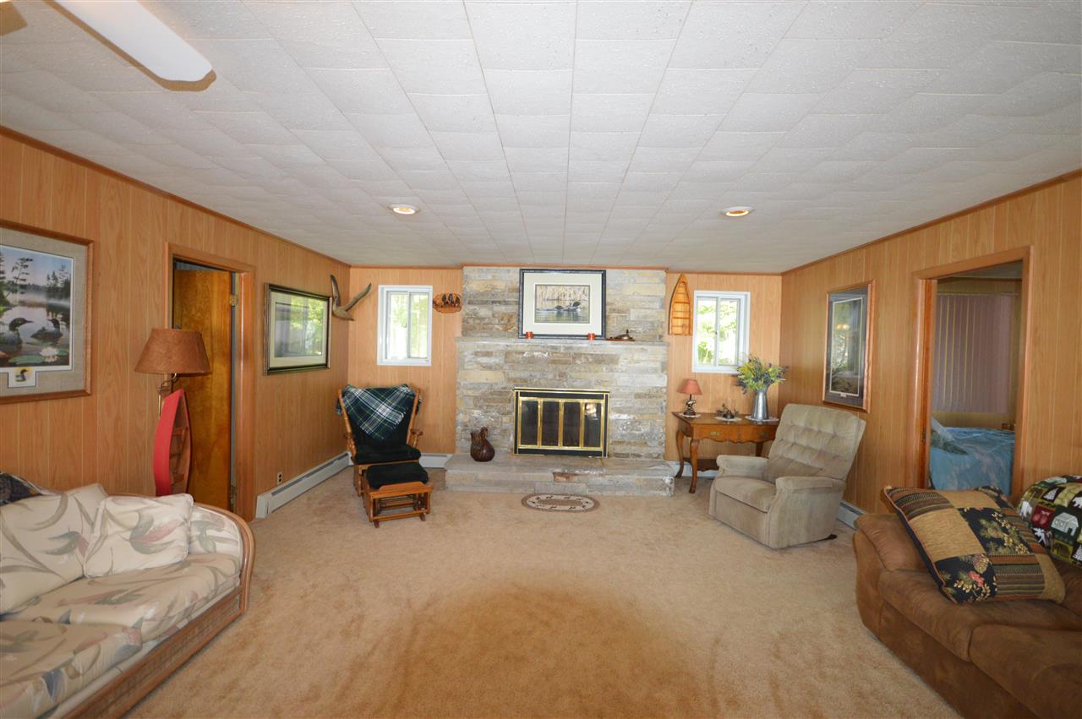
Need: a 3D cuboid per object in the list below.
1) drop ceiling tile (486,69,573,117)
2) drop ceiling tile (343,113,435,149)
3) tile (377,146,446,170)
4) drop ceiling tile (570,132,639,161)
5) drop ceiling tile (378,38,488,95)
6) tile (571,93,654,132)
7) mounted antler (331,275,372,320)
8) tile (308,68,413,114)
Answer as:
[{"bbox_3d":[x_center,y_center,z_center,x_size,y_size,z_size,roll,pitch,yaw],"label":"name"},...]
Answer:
[{"bbox_3d":[-0.041,-1.023,1.725,0.310,0.016,0.303,1,1,2],"label":"drop ceiling tile"},{"bbox_3d":[-0.661,-1.032,2.022,0.310,0.018,0.300,1,1,2],"label":"drop ceiling tile"},{"bbox_3d":[-0.654,-1.048,2.349,0.310,0.016,0.303,1,1,2],"label":"tile"},{"bbox_3d":[0.295,-1.024,2.163,0.310,0.016,0.303,1,1,2],"label":"drop ceiling tile"},{"bbox_3d":[-0.364,-1.028,1.587,0.310,0.016,0.303,1,1,2],"label":"drop ceiling tile"},{"bbox_3d":[0.281,-1.007,1.838,0.310,0.018,0.300,1,1,2],"label":"tile"},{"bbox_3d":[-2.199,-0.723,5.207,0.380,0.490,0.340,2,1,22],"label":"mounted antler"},{"bbox_3d":[-0.672,-1.027,1.726,0.310,0.018,0.300,1,1,2],"label":"tile"}]

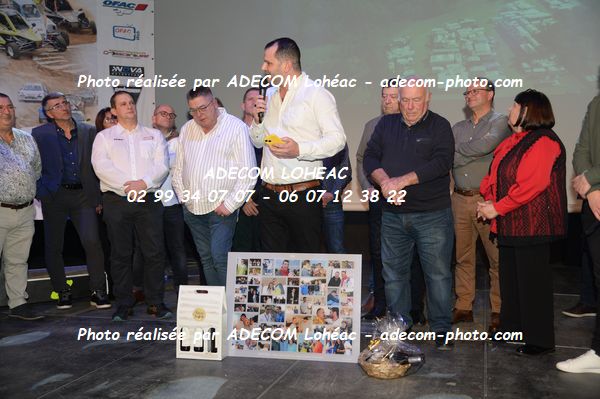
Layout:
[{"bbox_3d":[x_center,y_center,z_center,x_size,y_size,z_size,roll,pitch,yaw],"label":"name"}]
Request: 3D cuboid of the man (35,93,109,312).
[{"bbox_3d":[-1.875,-0.002,5.210,0.580,1.750,0.380,-1,1,-33],"label":"man"}]

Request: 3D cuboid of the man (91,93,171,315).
[{"bbox_3d":[-1.333,0.032,4.898,0.600,1.727,0.400,-1,2,-19],"label":"man"}]

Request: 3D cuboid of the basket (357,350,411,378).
[{"bbox_3d":[0.446,0.859,3.320,0.280,0.095,0.270,0,1,7],"label":"basket"}]

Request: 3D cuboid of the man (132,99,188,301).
[{"bbox_3d":[-1.296,-0.005,5.908,0.520,1.738,0.360,-1,2,-22],"label":"man"}]

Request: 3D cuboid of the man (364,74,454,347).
[{"bbox_3d":[0.729,0.061,4.147,0.600,1.686,0.440,0,2,14],"label":"man"}]

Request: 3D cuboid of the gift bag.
[{"bbox_3d":[-0.579,0.713,3.712,0.275,0.430,0.092,0,2,10],"label":"gift bag"}]

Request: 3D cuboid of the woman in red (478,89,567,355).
[{"bbox_3d":[1.372,0.121,3.858,0.400,1.575,0.500,-2,2,-34],"label":"woman in red"}]

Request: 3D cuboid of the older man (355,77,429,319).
[{"bbox_3d":[0.680,0.009,4.723,0.560,1.755,0.380,0,2,16],"label":"older man"}]

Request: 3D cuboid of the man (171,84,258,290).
[{"bbox_3d":[-0.619,0.055,4.505,0.560,1.696,0.400,0,2,9],"label":"man"}]

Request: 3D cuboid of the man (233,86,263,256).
[{"bbox_3d":[-0.423,-0.025,5.300,0.540,1.801,0.360,-1,2,-6],"label":"man"}]

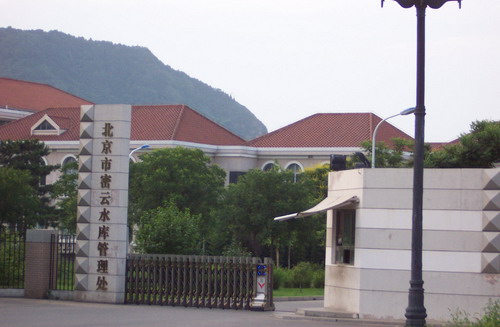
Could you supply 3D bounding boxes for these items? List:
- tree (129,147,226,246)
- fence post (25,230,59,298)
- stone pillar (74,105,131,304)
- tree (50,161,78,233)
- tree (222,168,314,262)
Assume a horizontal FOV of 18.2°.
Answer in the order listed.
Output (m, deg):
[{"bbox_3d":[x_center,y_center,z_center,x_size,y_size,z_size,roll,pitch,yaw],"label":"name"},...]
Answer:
[{"bbox_3d":[-3.110,2.052,66.000,4.300,5.542,4.100,2,-3,0],"label":"tree"},{"bbox_3d":[-6.373,3.082,47.819,0.690,2.089,0.660,0,-3,38],"label":"fence post"},{"bbox_3d":[-4.346,1.200,46.414,1.650,5.851,0.440,0,-3,38],"label":"stone pillar"},{"bbox_3d":[-7.213,2.327,66.000,2.300,4.908,2.300,2,-3,0],"label":"tree"},{"bbox_3d":[0.752,2.534,67.000,4.000,4.810,3.800,2,-3,0],"label":"tree"}]

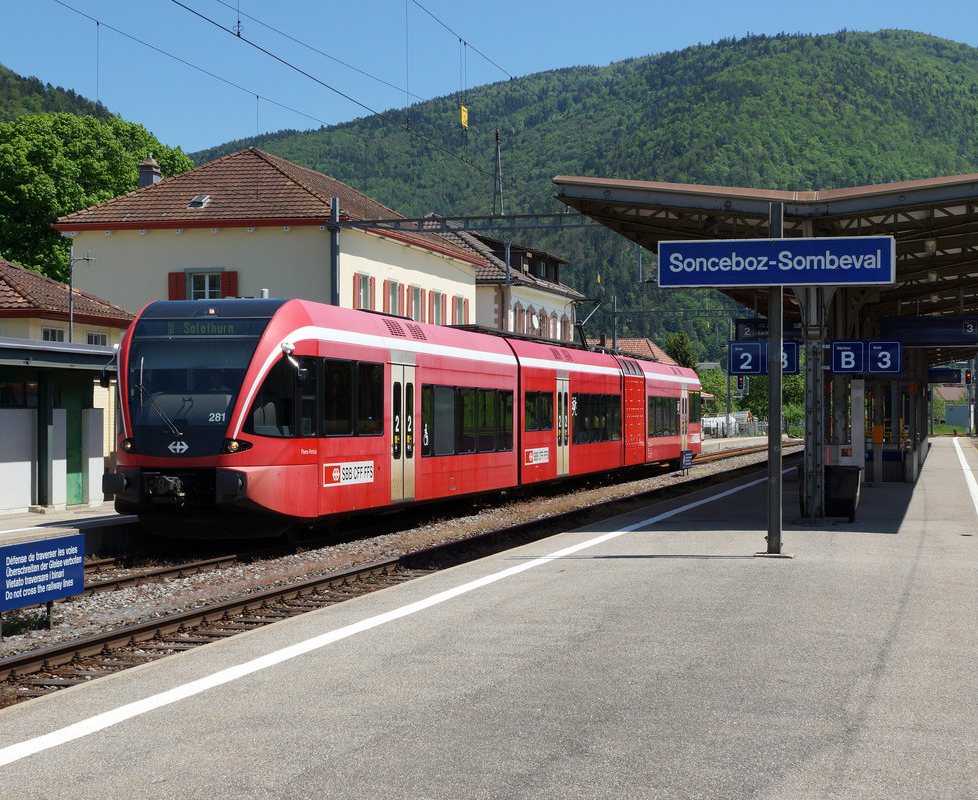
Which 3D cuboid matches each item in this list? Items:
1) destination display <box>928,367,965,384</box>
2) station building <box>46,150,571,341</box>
[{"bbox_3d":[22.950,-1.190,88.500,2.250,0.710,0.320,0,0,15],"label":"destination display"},{"bbox_3d":[-4.600,-2.970,65.400,11.500,10.500,28.000,0,0,15],"label":"station building"}]

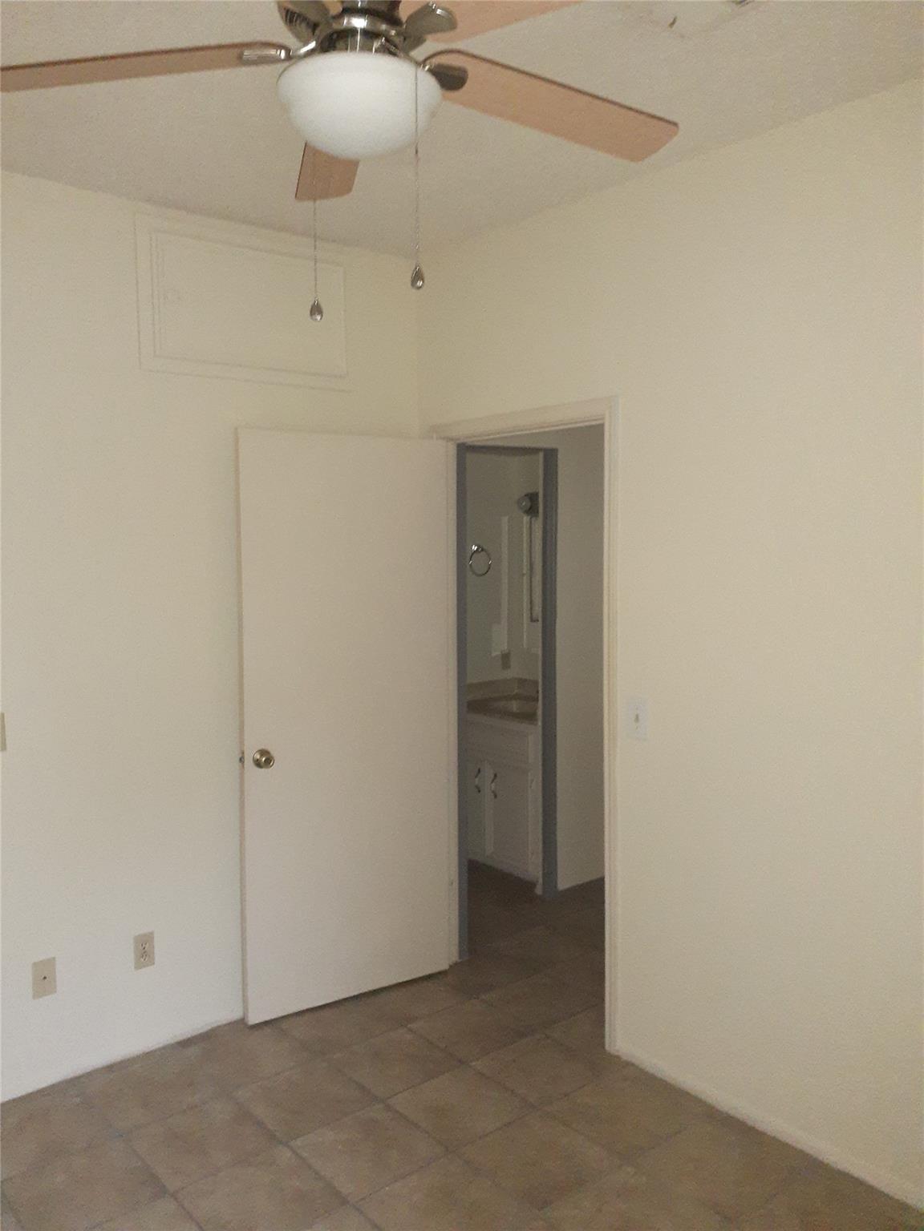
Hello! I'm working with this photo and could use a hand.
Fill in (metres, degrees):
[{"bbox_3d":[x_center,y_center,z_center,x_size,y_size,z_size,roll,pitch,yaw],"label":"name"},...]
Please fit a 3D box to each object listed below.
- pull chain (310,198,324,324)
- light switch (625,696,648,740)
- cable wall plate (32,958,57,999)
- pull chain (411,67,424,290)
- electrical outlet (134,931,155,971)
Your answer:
[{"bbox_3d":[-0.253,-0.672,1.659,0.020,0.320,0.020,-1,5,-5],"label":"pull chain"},{"bbox_3d":[0.538,0.324,2.984,0.018,0.122,0.078,-4,6,-40],"label":"light switch"},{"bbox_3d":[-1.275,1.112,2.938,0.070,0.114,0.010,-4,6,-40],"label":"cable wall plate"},{"bbox_3d":[-0.068,-0.667,1.466,0.020,0.330,0.020,-1,5,-5],"label":"pull chain"},{"bbox_3d":[-1.035,1.098,3.139,0.070,0.114,0.010,-4,6,-40],"label":"electrical outlet"}]

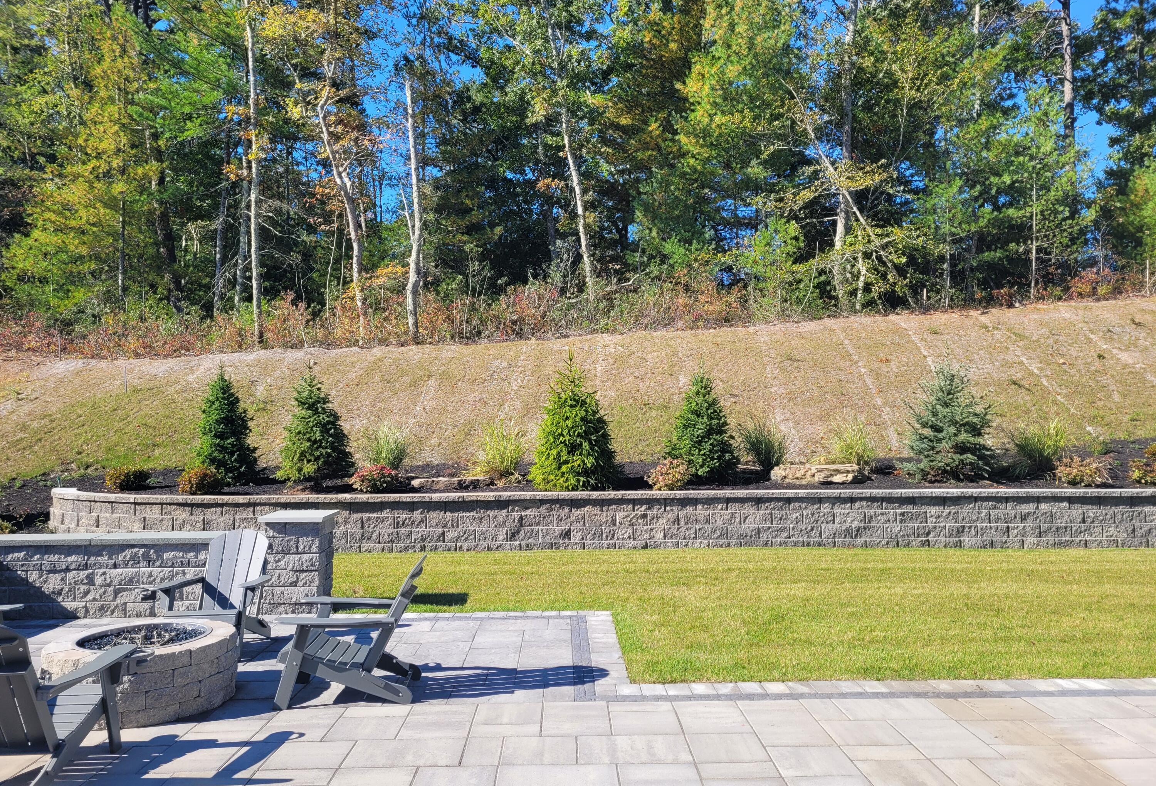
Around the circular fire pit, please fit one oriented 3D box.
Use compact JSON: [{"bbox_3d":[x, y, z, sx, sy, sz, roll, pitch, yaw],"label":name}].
[{"bbox_3d":[-2.841,1.800,5.679,1.137,0.404,1.137,0,-2,0],"label":"circular fire pit"}]

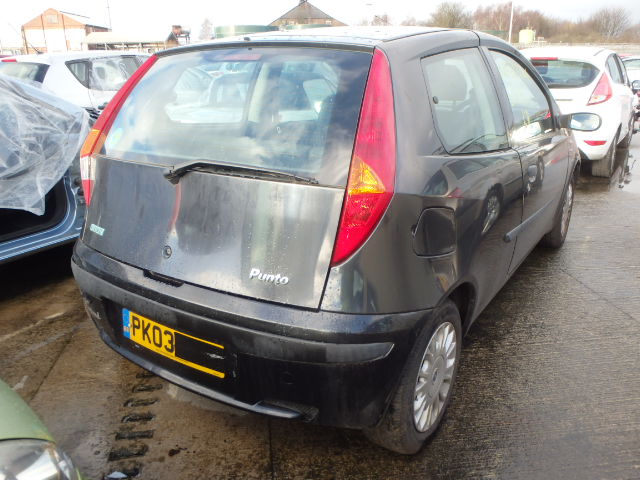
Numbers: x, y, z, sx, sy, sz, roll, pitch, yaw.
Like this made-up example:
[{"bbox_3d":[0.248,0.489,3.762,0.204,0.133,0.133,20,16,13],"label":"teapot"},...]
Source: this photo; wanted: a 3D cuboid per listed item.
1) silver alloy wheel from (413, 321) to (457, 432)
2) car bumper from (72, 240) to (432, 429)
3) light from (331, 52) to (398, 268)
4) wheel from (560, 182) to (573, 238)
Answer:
[{"bbox_3d":[0.364,0.475,1.867,0.150,0.390,0.390,11,23,32],"label":"silver alloy wheel"},{"bbox_3d":[-0.439,0.269,1.888,1.600,0.440,0.430,11,23,32],"label":"car bumper"},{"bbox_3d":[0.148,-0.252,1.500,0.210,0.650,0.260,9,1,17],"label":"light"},{"bbox_3d":[1.742,-0.222,3.781,0.150,0.390,0.390,11,23,32],"label":"wheel"}]

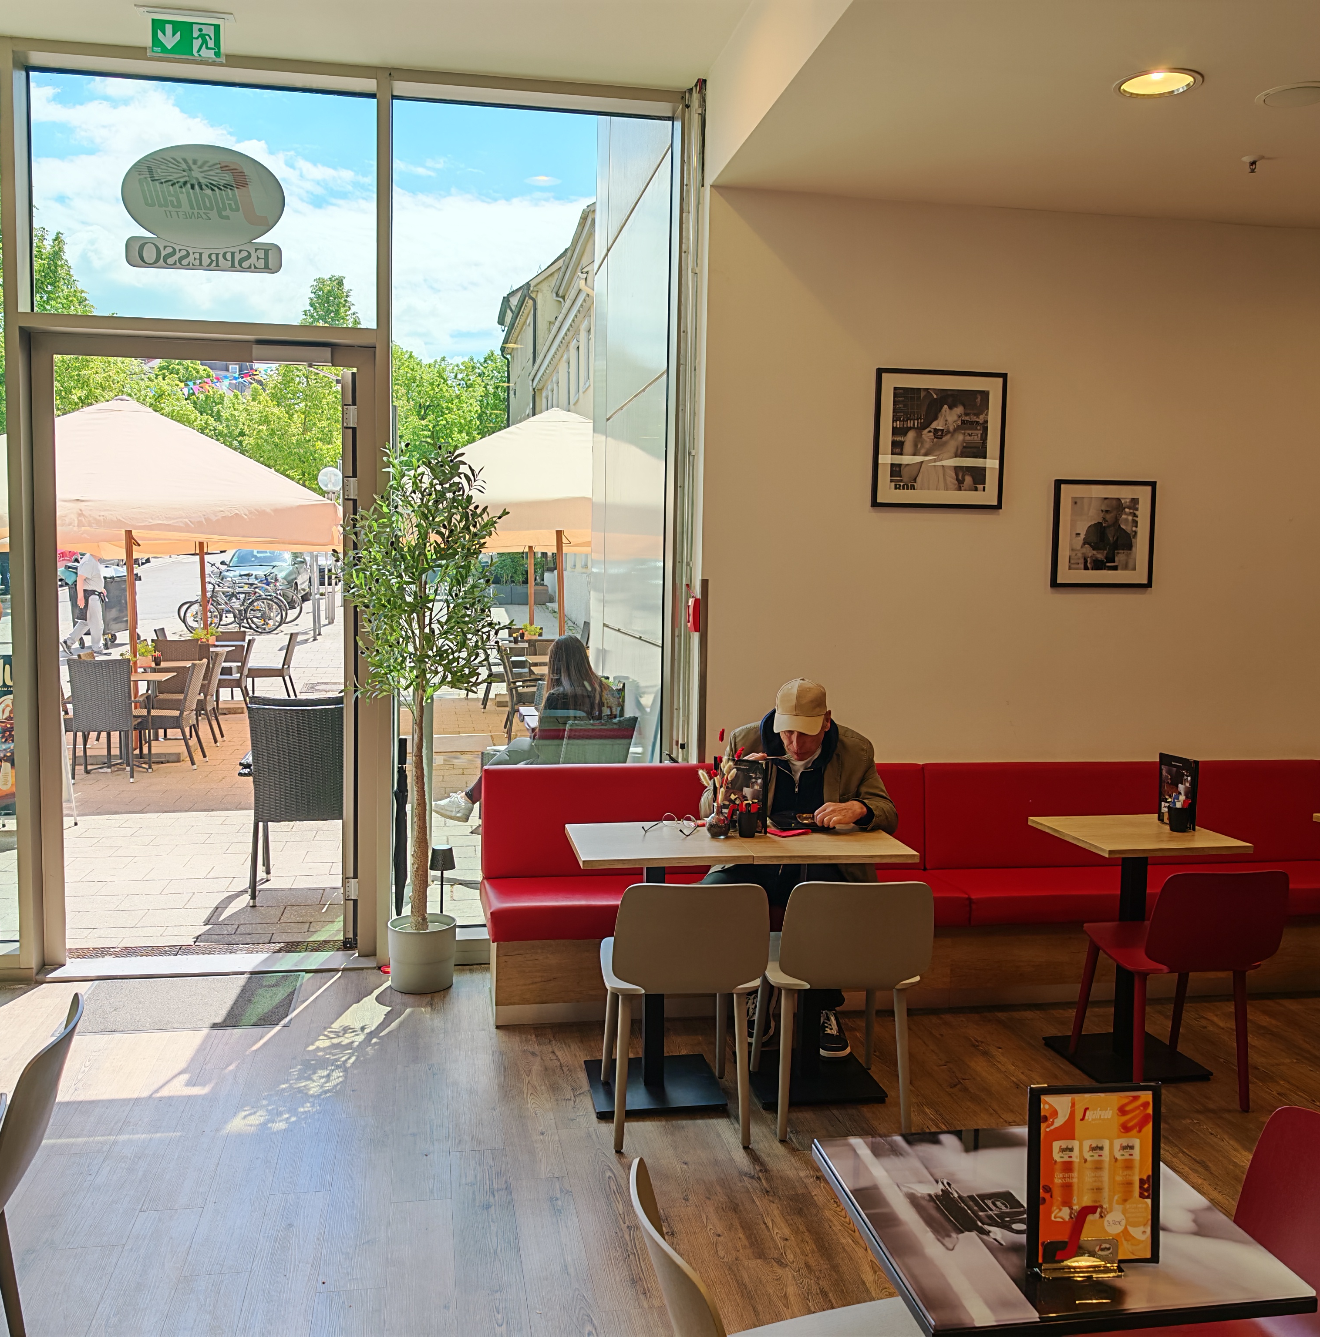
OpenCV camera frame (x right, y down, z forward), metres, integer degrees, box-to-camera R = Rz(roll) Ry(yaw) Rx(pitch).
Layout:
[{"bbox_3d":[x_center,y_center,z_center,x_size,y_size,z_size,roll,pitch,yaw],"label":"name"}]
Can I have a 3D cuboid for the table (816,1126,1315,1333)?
[{"bbox_3d":[0.489,1.081,1.651,0.466,0.746,0.458,0,5,-9],"label":"table"}]

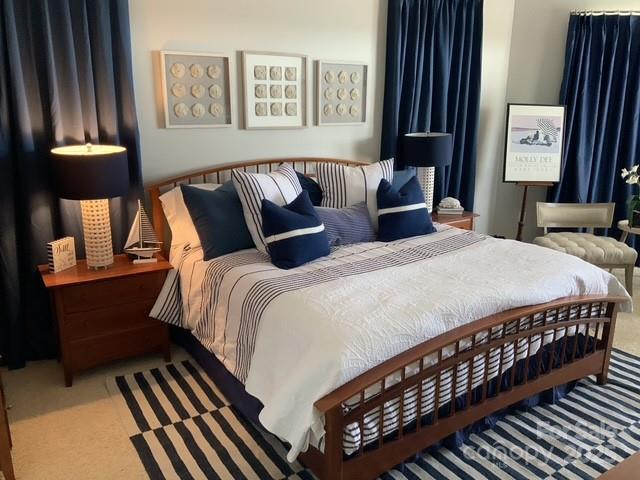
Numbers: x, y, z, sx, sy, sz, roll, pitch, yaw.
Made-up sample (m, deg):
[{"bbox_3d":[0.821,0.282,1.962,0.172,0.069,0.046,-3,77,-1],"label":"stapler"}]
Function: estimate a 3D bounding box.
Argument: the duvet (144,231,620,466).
[{"bbox_3d":[0.379,0.343,3.425,2.420,0.520,1.900,-9,16,-31],"label":"duvet"}]

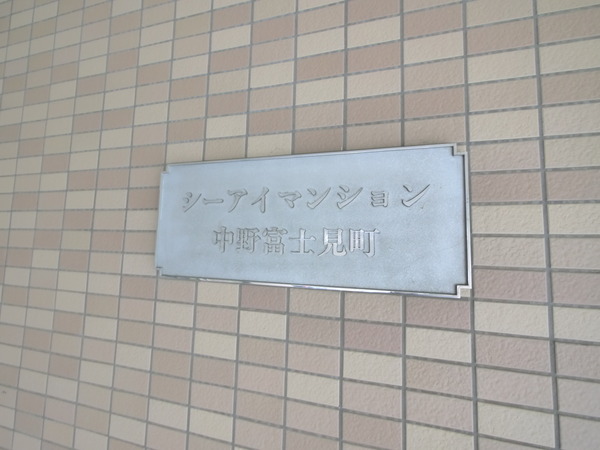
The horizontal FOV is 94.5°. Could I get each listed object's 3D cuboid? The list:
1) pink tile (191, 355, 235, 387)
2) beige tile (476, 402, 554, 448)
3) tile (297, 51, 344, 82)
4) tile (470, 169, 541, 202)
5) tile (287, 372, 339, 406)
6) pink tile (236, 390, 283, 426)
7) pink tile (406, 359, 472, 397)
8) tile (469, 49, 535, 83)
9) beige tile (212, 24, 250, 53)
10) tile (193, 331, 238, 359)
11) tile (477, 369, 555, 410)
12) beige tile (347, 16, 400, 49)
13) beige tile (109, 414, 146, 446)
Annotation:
[{"bbox_3d":[-0.168,0.289,0.549,0.095,0.045,0.009,0,-5,16],"label":"pink tile"},{"bbox_3d":[0.313,0.290,0.406,0.095,0.045,0.009,0,-5,17],"label":"beige tile"},{"bbox_3d":[0.040,-0.305,0.539,0.095,0.045,0.010,0,-5,17],"label":"tile"},{"bbox_3d":[0.321,-0.058,0.434,0.095,0.045,0.010,0,-5,17],"label":"tile"},{"bbox_3d":[0.023,0.288,0.492,0.095,0.045,0.009,0,-5,17],"label":"tile"},{"bbox_3d":[-0.073,0.338,0.516,0.095,0.045,0.009,0,-5,16],"label":"pink tile"},{"bbox_3d":[0.217,0.239,0.439,0.095,0.045,0.009,0,-5,17],"label":"pink tile"},{"bbox_3d":[0.328,-0.257,0.455,0.095,0.045,0.009,0,-5,16],"label":"tile"},{"bbox_3d":[-0.150,-0.407,0.609,0.095,0.045,0.010,0,-5,16],"label":"beige tile"},{"bbox_3d":[-0.168,0.238,0.553,0.095,0.045,0.010,0,-5,16],"label":"tile"},{"bbox_3d":[0.313,0.239,0.411,0.095,0.045,0.010,0,-5,16],"label":"tile"},{"bbox_3d":[0.137,-0.354,0.515,0.095,0.045,0.010,0,-5,17],"label":"beige tile"},{"bbox_3d":[-0.365,0.438,0.594,0.095,0.045,0.009,0,-5,17],"label":"beige tile"}]

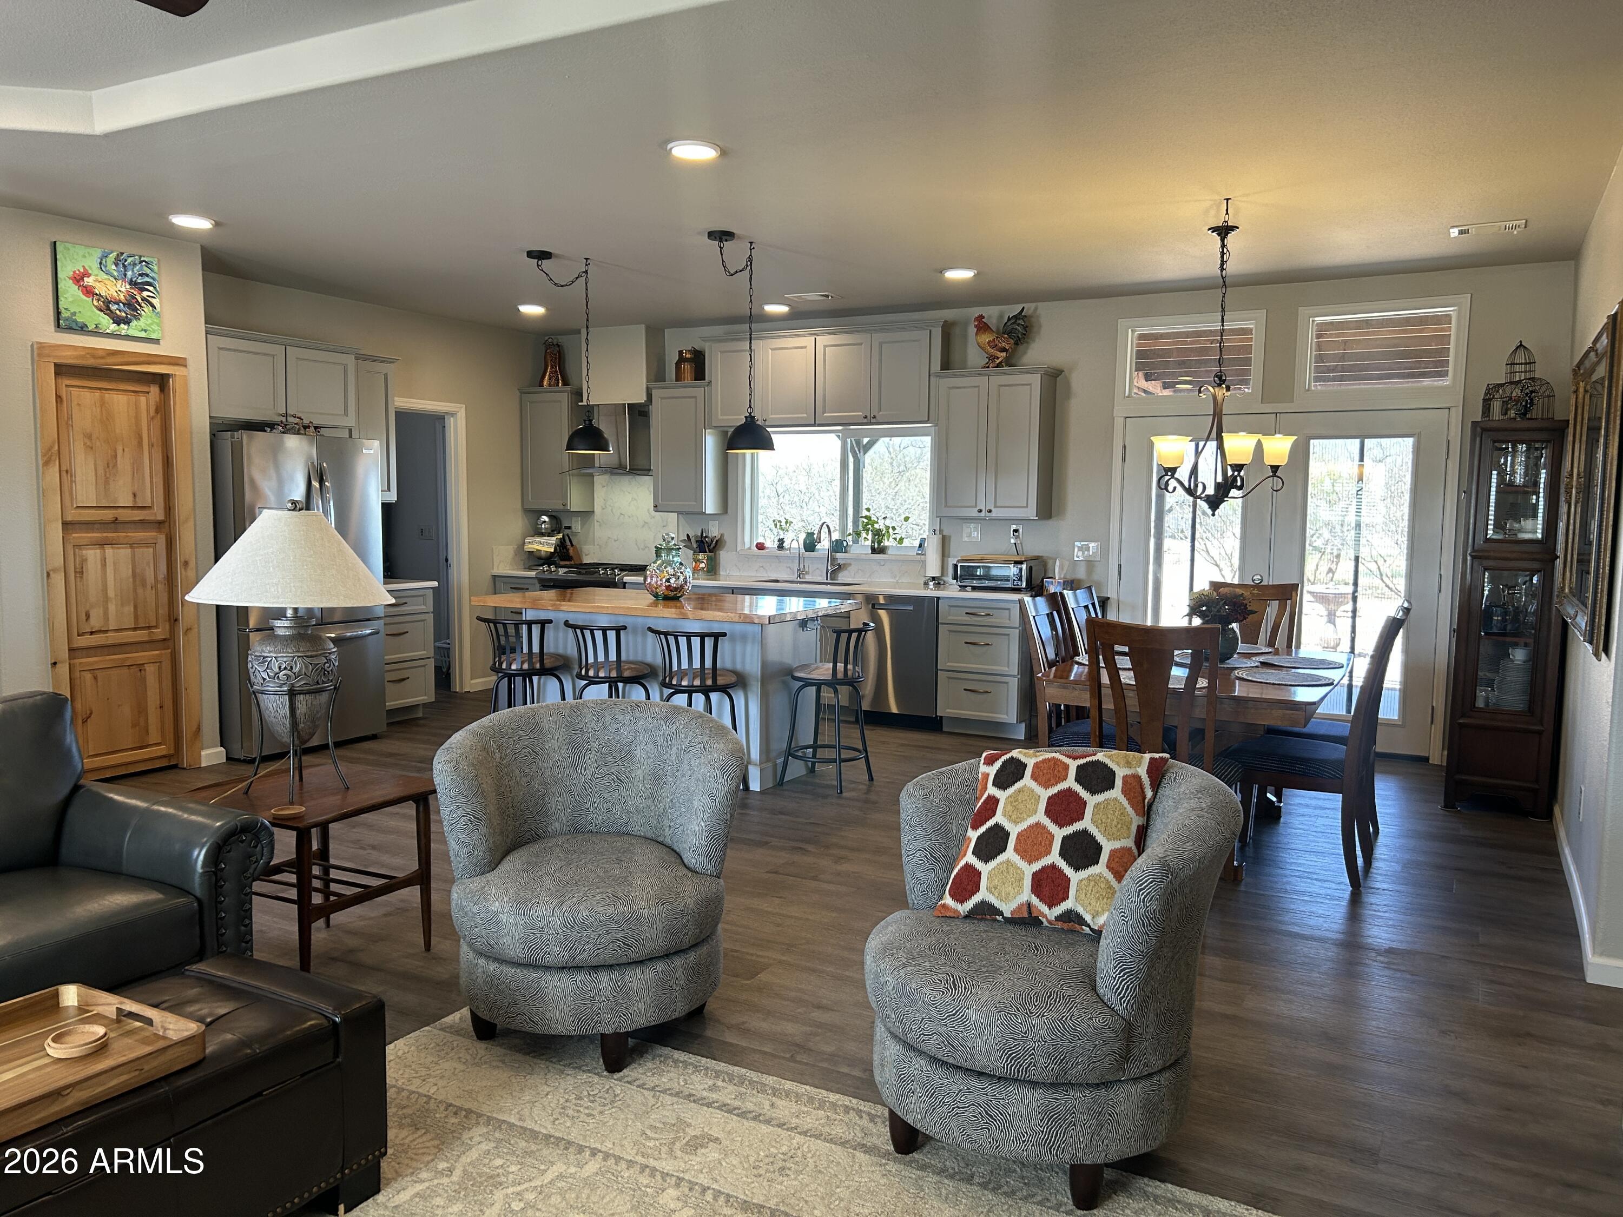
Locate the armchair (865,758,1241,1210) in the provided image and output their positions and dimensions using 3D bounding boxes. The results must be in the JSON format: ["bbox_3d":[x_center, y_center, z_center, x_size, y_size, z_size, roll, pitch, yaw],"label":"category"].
[{"bbox_3d":[0.544,0.817,2.899,0.820,0.855,0.820,-4,7,-36],"label":"armchair"}]

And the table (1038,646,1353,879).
[{"bbox_3d":[1.760,0.636,5.415,1.055,0.770,1.690,3,6,28],"label":"table"}]

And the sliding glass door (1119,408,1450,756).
[{"bbox_3d":[2.785,-0.167,7.410,1.845,2.010,0.080,3,6,28],"label":"sliding glass door"}]

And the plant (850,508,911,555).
[{"bbox_3d":[0.480,-0.543,8.538,0.420,0.330,0.300,3,6,29],"label":"plant"}]

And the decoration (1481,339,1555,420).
[{"bbox_3d":[3.380,-1.088,5.816,0.310,0.385,0.240,3,6,29],"label":"decoration"}]

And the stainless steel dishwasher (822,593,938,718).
[{"bbox_3d":[0.666,0.319,8.157,0.610,0.840,0.610,3,6,28],"label":"stainless steel dishwasher"}]

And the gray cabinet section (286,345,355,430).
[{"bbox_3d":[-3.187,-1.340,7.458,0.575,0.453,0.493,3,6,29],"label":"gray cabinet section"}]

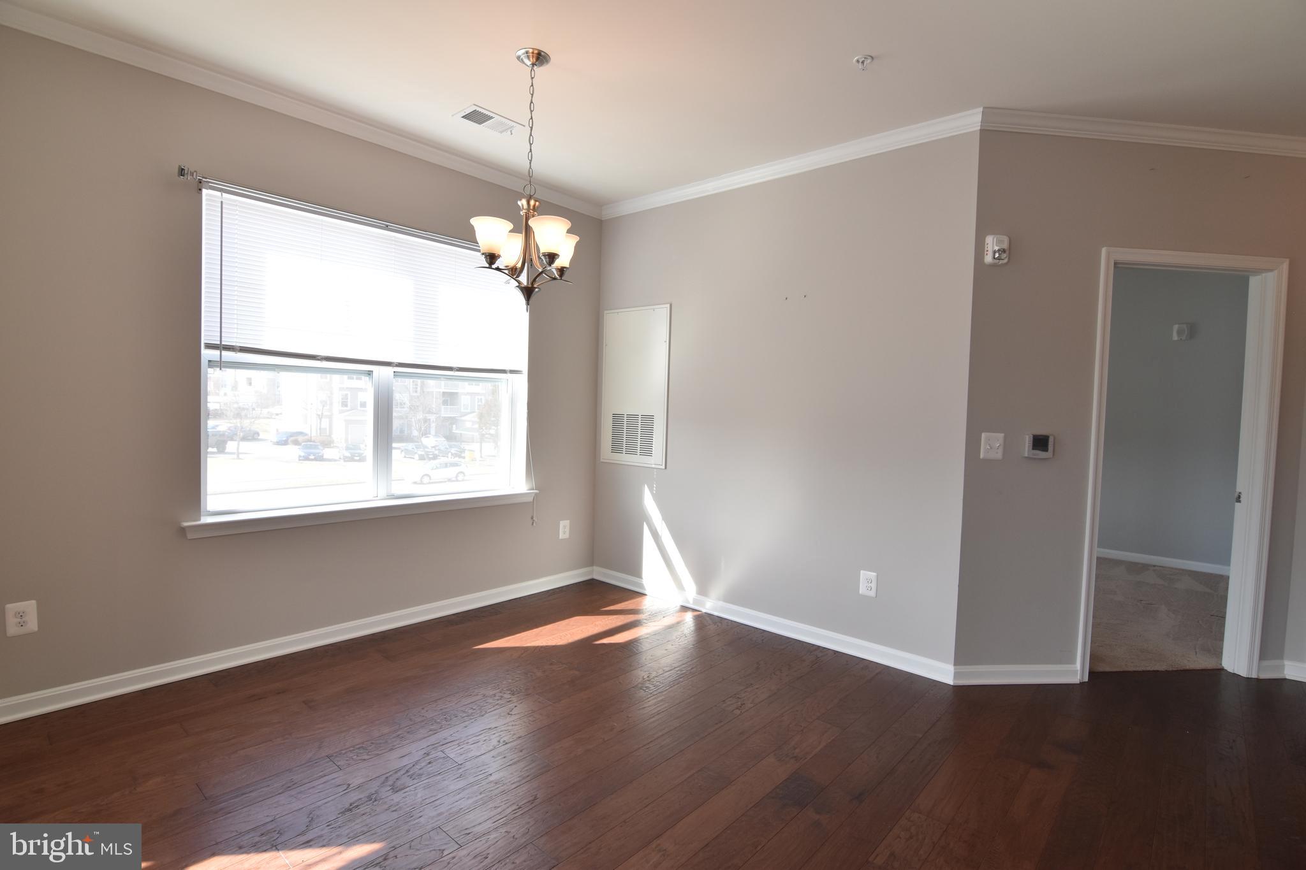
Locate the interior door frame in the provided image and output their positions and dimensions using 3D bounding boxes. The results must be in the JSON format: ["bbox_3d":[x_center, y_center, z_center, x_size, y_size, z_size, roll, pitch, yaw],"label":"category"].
[{"bbox_3d":[2.648,0.171,2.958,1.015,2.147,0.157,2,3,-6],"label":"interior door frame"}]

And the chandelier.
[{"bbox_3d":[-0.494,-1.023,2.339,0.455,1.009,0.455,2,3,0],"label":"chandelier"}]

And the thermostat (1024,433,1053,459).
[{"bbox_3d":[1.864,0.058,2.799,0.135,0.111,0.028,2,3,-6],"label":"thermostat"}]

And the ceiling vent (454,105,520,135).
[{"bbox_3d":[-0.818,-1.558,2.903,0.196,0.016,0.290,5,4,44],"label":"ceiling vent"}]

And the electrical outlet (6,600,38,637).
[{"bbox_3d":[-2.460,0.718,2.263,0.008,0.123,0.081,5,4,44],"label":"electrical outlet"}]

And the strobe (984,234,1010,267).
[{"bbox_3d":[1.616,-0.864,2.711,0.096,0.136,0.055,2,3,-6],"label":"strobe"}]

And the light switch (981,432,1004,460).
[{"bbox_3d":[1.633,0.056,2.785,0.115,0.125,0.009,2,3,-6],"label":"light switch"}]

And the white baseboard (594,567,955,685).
[{"bbox_3d":[0.497,1.101,3.579,2.430,0.091,0.015,4,4,38],"label":"white baseboard"}]

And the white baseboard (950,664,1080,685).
[{"bbox_3d":[1.787,1.178,2.857,0.672,0.091,0.015,2,3,-6],"label":"white baseboard"}]

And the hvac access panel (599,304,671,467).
[{"bbox_3d":[-0.134,-0.334,4.045,0.599,1.101,0.020,4,4,38],"label":"hvac access panel"}]

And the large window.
[{"bbox_3d":[-1.469,-0.362,3.261,0.117,1.494,1.736,5,4,44],"label":"large window"}]

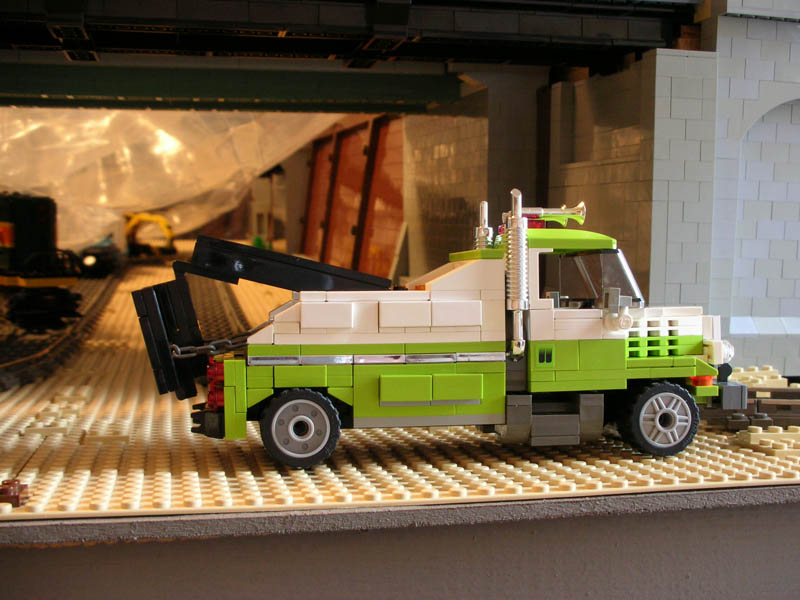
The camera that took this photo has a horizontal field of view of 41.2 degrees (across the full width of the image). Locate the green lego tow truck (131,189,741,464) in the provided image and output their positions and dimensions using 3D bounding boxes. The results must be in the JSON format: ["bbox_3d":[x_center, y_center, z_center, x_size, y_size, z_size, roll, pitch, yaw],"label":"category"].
[{"bbox_3d":[0.014,0.008,0.353,0.199,0.086,0.061,0,1,-11],"label":"green lego tow truck"}]

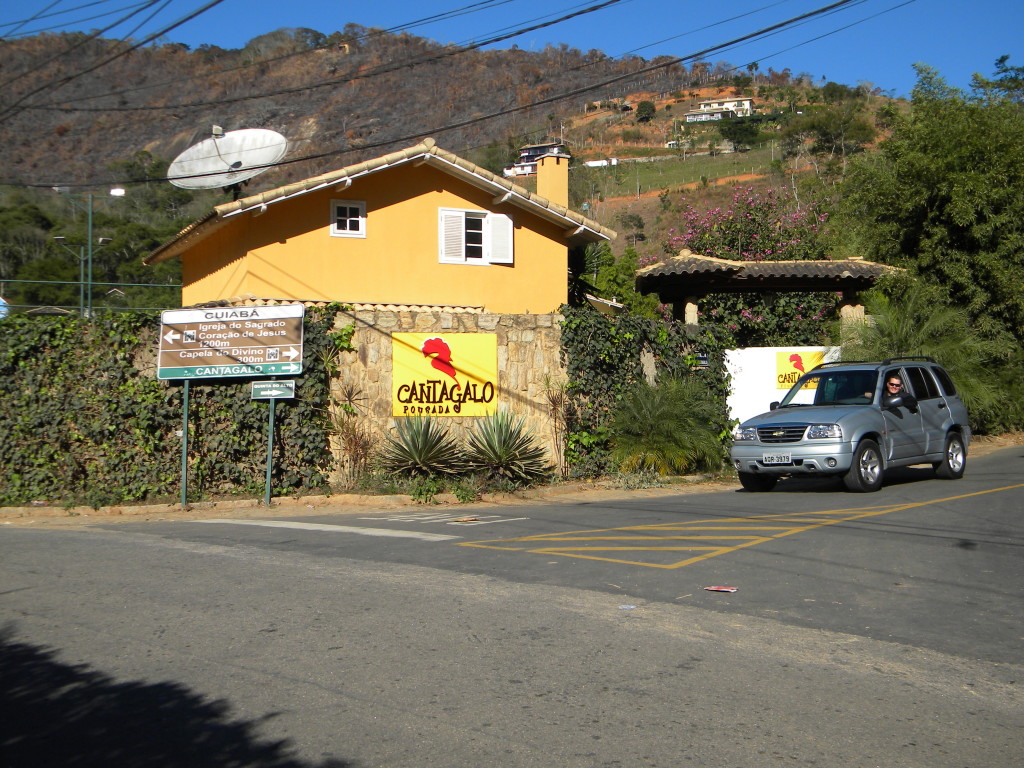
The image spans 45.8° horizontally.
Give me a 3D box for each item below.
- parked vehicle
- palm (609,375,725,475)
[{"bbox_3d":[4.620,0.490,16.200,1.780,1.720,4.120,-2,-1,43],"label":"parked vehicle"},{"bbox_3d":[2.191,0.589,17.200,1.650,1.400,1.500,0,0,0],"label":"palm"}]

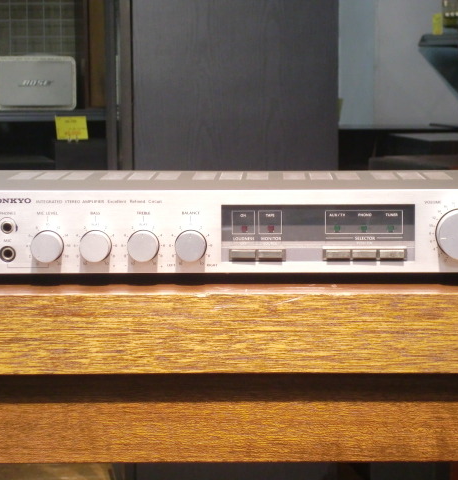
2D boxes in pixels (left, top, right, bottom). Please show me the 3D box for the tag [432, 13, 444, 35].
[{"bbox_3d":[0.630,-0.651,6.250,0.004,0.064,0.091,0,5,-19],"label":"tag"}]

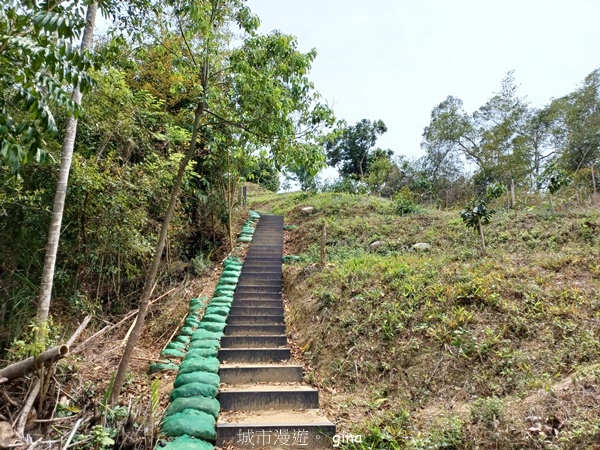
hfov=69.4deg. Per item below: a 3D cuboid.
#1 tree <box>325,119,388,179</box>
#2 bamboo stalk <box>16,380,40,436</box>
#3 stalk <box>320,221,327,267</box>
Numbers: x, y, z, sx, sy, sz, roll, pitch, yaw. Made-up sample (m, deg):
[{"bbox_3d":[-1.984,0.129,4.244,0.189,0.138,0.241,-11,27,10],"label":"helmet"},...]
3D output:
[{"bbox_3d":[4.114,-5.330,31.000,4.300,4.500,4.000,0,-13,0],"label":"tree"},{"bbox_3d":[-2.556,1.727,4.100,0.055,0.460,0.055,1,-31,0],"label":"bamboo stalk"},{"bbox_3d":[0.580,0.464,10.700,0.110,1.150,0.110,0,-13,0],"label":"stalk"}]

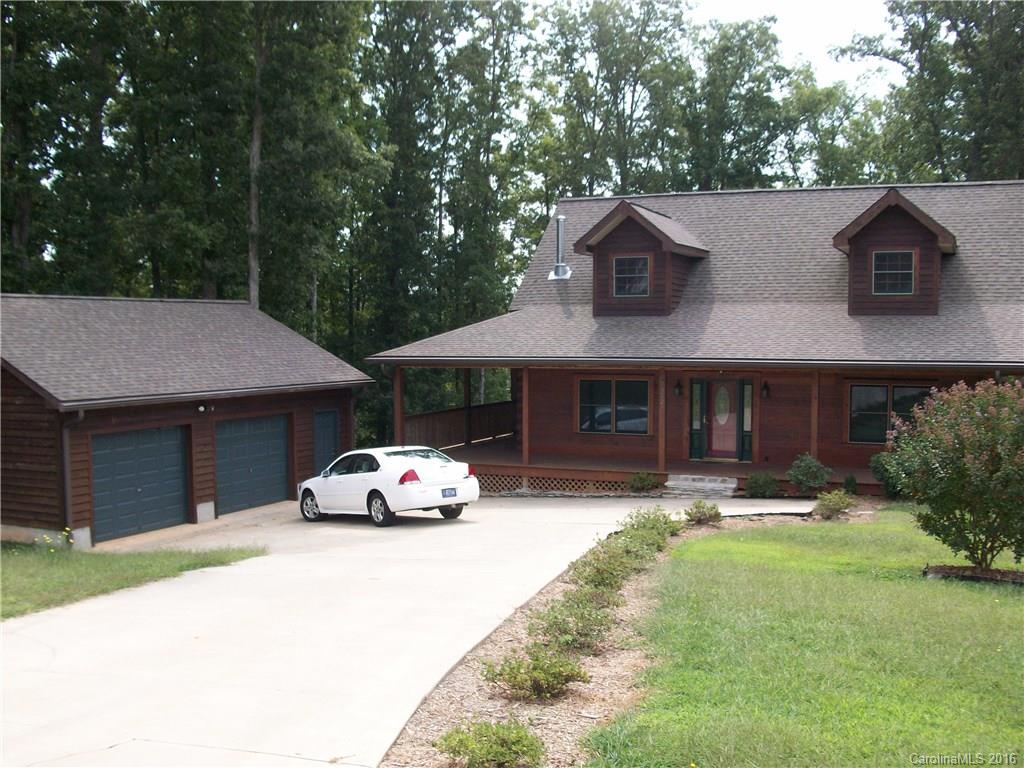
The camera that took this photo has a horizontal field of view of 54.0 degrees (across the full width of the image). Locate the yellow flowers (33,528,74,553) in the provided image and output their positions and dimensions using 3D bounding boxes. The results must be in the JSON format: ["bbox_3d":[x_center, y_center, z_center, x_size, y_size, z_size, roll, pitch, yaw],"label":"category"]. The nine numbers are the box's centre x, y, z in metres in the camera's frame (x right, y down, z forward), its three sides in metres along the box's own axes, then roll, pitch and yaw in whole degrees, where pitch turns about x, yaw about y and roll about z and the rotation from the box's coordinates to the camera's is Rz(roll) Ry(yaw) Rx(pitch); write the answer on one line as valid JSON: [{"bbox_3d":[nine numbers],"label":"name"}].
[{"bbox_3d":[-8.750,2.986,19.194,0.780,0.450,0.550,-1,3,-25],"label":"yellow flowers"}]

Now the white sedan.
[{"bbox_3d":[-2.730,2.096,21.071,1.870,1.490,5.090,-3,-2,-38],"label":"white sedan"}]

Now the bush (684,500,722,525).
[{"bbox_3d":[3.400,2.294,17.954,0.640,0.420,0.600,1,3,11],"label":"bush"}]

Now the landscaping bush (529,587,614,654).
[{"bbox_3d":[0.463,1.873,7.965,0.640,0.440,0.600,0,3,3],"label":"landscaping bush"}]

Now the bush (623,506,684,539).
[{"bbox_3d":[2.199,2.152,15.742,0.920,0.500,0.800,0,3,8],"label":"bush"}]

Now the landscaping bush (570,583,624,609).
[{"bbox_3d":[0.818,2.039,9.627,0.520,0.330,0.500,0,3,5],"label":"landscaping bush"}]

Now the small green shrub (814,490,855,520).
[{"bbox_3d":[5.787,2.180,18.047,0.710,0.510,0.650,1,3,18],"label":"small green shrub"}]

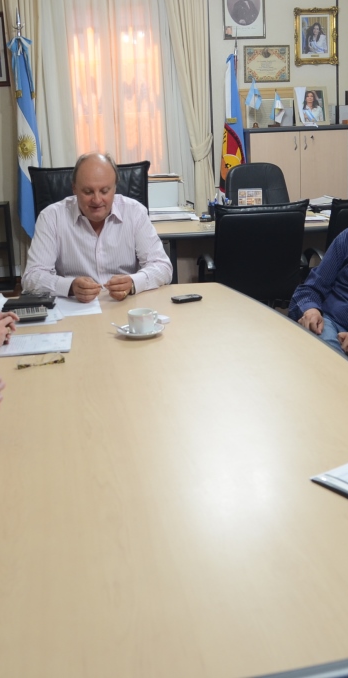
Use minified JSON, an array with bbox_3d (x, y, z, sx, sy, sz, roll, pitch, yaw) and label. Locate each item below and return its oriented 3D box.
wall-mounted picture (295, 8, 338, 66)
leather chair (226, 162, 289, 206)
[{"bbox_3d":[1.343,-2.841,6.680,0.421,0.501,0.040,-5,16,-8],"label":"wall-mounted picture"},{"bbox_3d":[0.687,-0.793,5.467,0.600,1.070,0.650,-5,16,-8],"label":"leather chair"}]

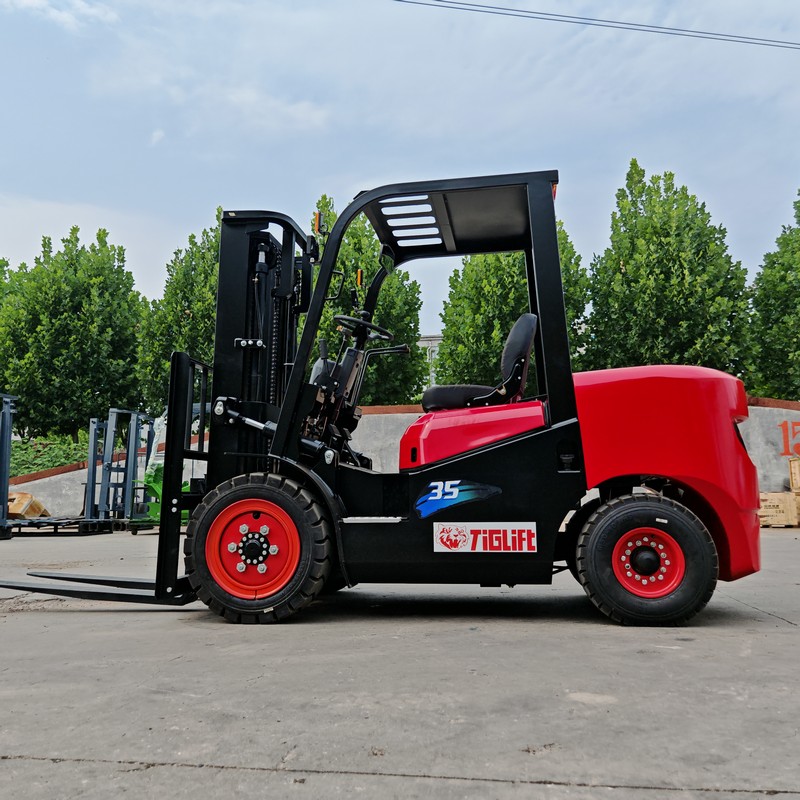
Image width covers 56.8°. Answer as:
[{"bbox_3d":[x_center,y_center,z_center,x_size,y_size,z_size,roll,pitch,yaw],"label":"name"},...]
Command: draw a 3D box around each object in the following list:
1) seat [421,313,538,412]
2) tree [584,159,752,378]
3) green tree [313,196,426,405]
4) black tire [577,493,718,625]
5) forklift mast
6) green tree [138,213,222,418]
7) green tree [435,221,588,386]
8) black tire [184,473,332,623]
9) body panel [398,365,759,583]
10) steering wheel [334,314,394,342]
[{"bbox_3d":[0.429,-0.152,3.931,0.580,0.500,0.500,-2,-8,9],"label":"seat"},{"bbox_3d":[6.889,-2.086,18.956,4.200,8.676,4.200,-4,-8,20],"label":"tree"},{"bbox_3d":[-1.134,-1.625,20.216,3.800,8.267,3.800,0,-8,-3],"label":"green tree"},{"bbox_3d":[1.075,0.695,3.238,0.575,0.572,0.180,-2,-8,9],"label":"black tire"},{"bbox_3d":[-0.755,0.018,4.095,0.320,1.980,0.720,0,-8,9],"label":"forklift mast"},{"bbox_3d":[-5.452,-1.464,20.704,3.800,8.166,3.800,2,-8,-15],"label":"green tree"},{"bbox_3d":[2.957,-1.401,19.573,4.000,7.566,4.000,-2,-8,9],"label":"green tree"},{"bbox_3d":[-0.658,0.686,3.472,0.690,0.688,0.225,-2,-8,9],"label":"black tire"},{"bbox_3d":[0.859,0.379,3.791,1.640,0.970,1.120,-2,-8,9],"label":"body panel"},{"bbox_3d":[-0.196,-0.391,4.063,0.365,0.070,0.365,22,-4,2],"label":"steering wheel"}]

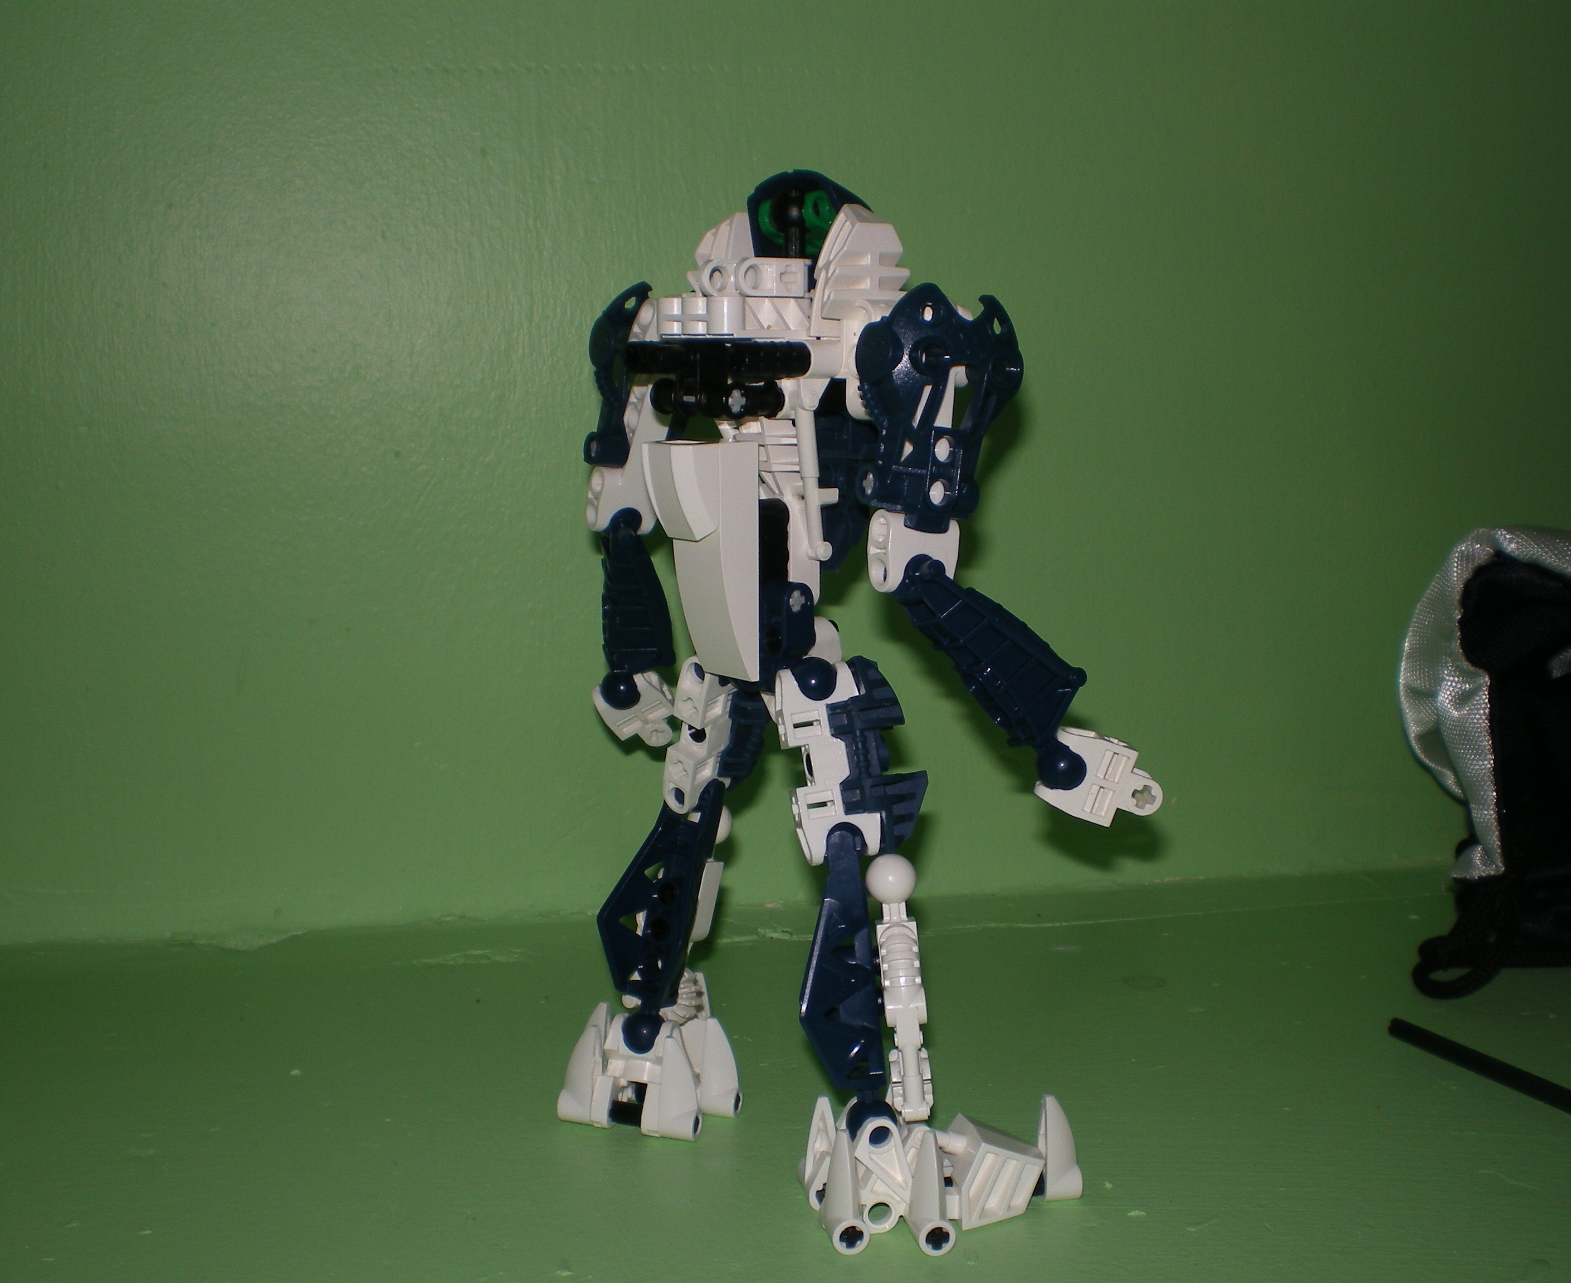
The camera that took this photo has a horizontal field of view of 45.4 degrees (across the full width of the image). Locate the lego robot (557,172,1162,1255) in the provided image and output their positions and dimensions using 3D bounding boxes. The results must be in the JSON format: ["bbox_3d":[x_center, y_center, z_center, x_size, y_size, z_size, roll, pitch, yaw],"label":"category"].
[{"bbox_3d":[0.007,0.005,0.408,0.143,0.217,0.092,8,12,42],"label":"lego robot"}]

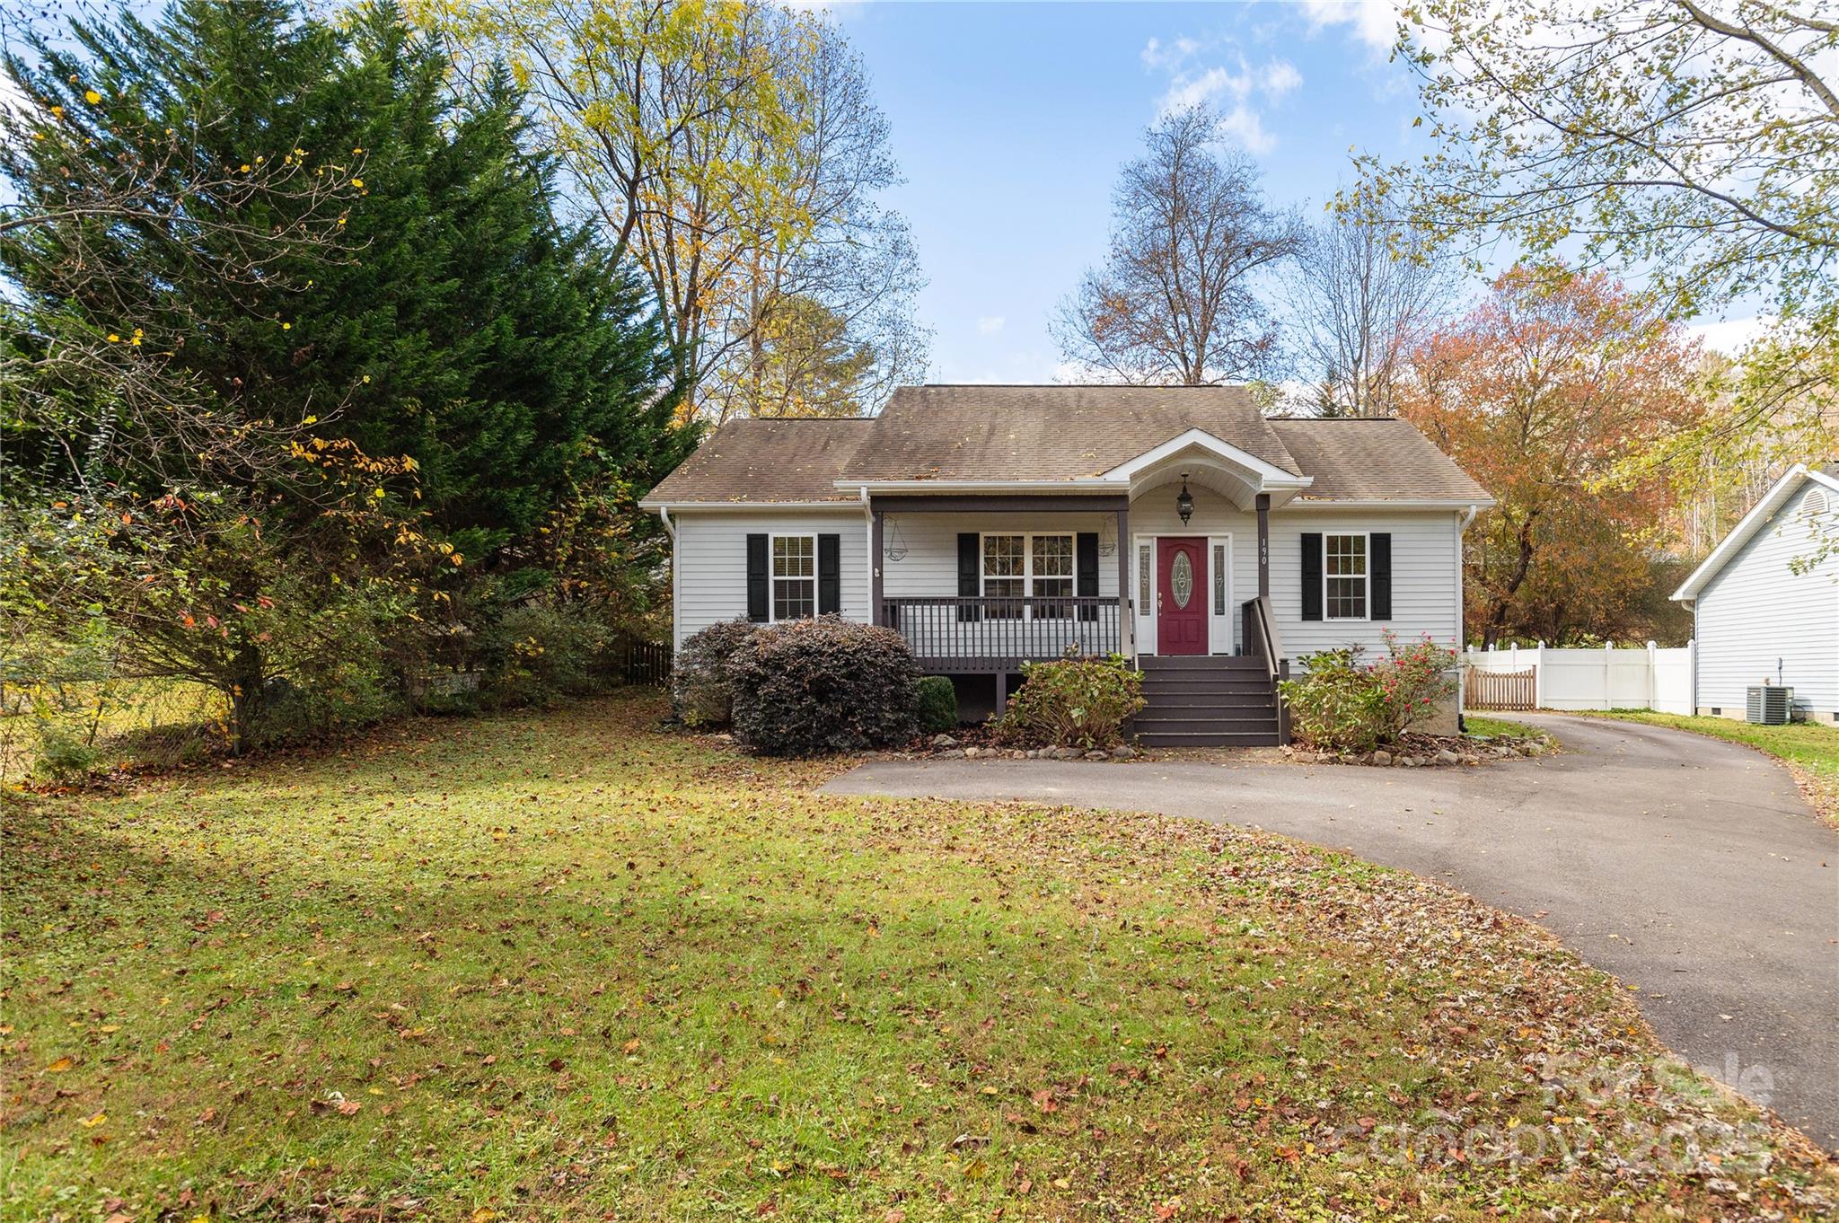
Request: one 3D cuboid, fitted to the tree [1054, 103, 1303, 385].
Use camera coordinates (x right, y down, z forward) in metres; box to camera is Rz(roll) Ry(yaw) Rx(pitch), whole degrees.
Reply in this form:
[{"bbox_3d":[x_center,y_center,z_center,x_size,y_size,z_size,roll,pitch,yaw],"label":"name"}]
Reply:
[{"bbox_3d":[8.900,-7.400,33.000,8.800,19.500,8.600,0,-1,0],"label":"tree"}]

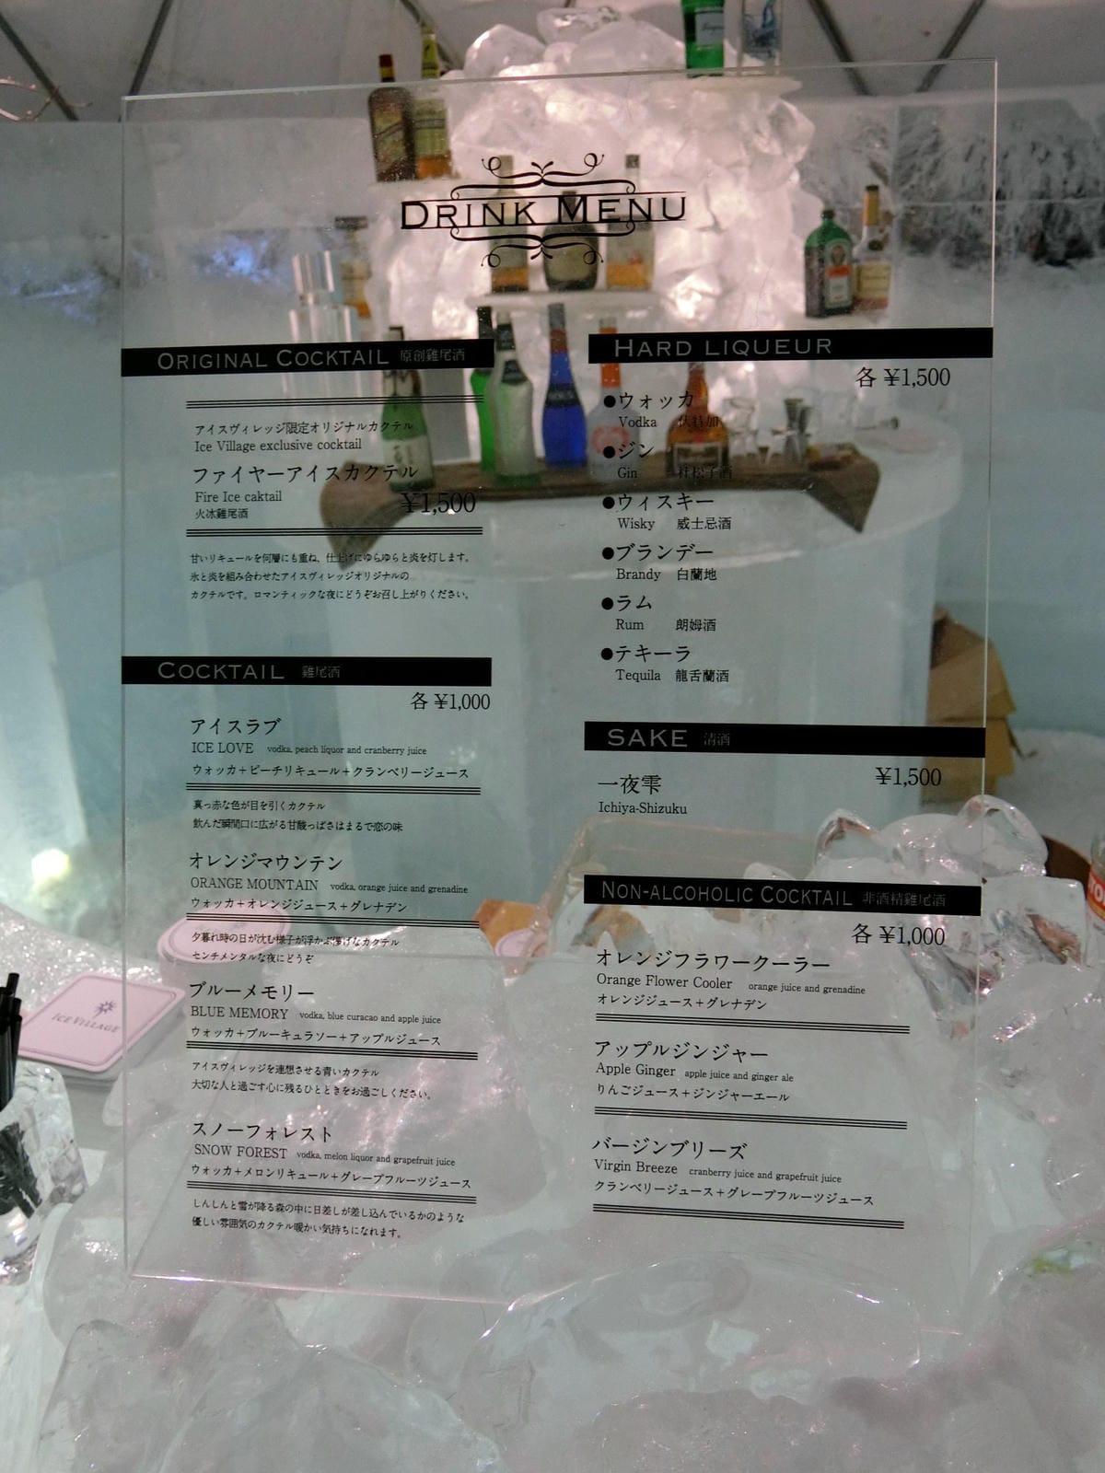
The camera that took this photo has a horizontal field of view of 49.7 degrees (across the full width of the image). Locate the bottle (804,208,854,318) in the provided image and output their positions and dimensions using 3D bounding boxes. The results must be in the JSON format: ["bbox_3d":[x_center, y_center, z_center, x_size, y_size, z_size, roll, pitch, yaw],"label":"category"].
[{"bbox_3d":[0.656,-1.119,2.821,0.093,0.236,0.066,-14,25,-25],"label":"bottle"}]

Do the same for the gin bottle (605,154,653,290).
[{"bbox_3d":[0.148,-0.998,2.318,0.094,0.238,0.076,-1,23,4],"label":"gin bottle"}]

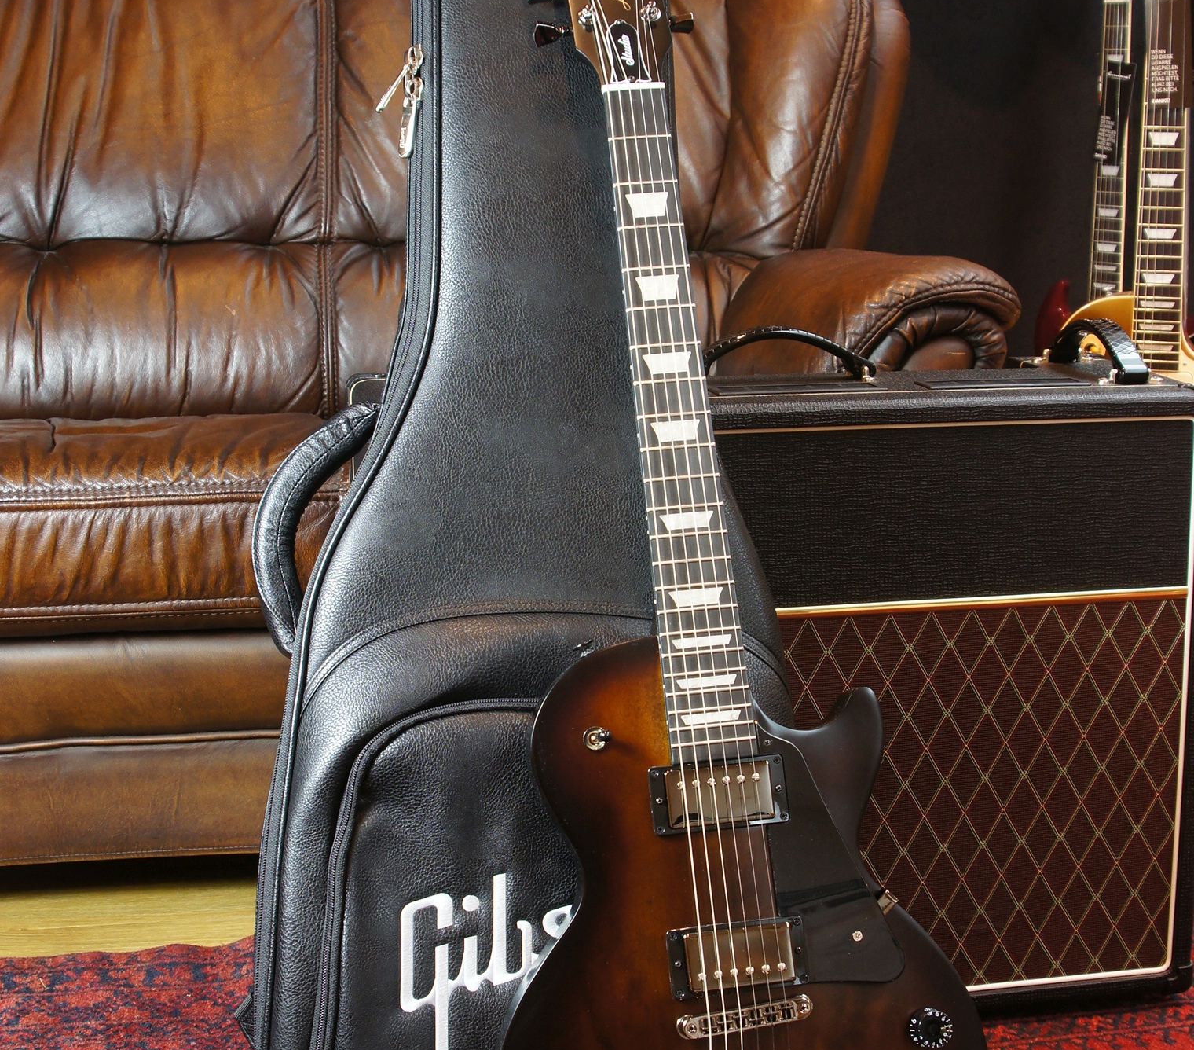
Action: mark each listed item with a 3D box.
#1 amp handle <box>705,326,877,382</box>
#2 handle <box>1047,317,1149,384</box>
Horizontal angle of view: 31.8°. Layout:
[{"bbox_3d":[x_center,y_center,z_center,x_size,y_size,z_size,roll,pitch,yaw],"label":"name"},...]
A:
[{"bbox_3d":[0.164,-0.153,1.878,0.182,0.052,0.029,-2,10,-11],"label":"amp handle"},{"bbox_3d":[0.471,-0.171,1.971,0.029,0.053,0.185,-2,10,-10],"label":"handle"}]

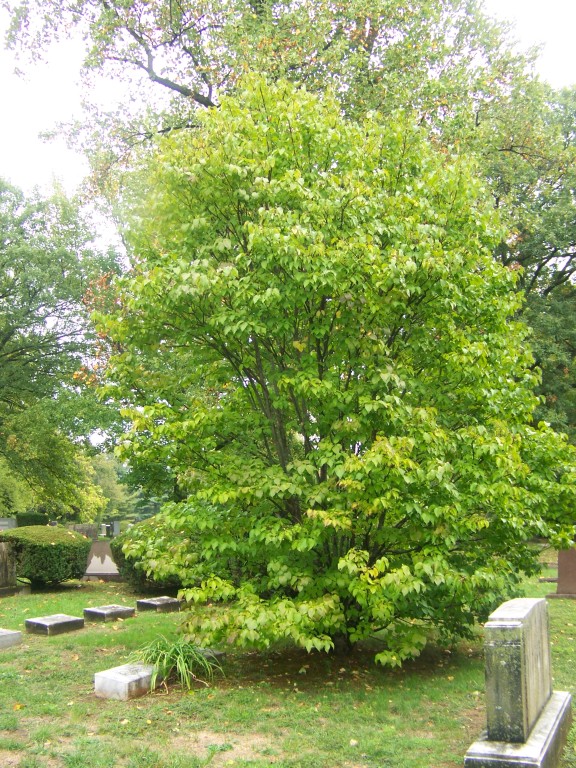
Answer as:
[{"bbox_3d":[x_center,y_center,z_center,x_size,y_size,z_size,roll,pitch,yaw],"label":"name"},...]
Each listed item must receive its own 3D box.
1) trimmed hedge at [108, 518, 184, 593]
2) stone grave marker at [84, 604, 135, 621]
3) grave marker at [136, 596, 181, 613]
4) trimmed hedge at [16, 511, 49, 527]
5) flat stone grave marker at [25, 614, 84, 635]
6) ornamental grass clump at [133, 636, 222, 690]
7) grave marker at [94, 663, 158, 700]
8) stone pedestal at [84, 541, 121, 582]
[{"bbox_3d":[-2.052,2.873,13.239,1.850,1.260,1.700,2,-9,-8],"label":"trimmed hedge"},{"bbox_3d":[-2.328,2.986,10.139,0.334,0.121,0.608,-4,-10,25],"label":"stone grave marker"},{"bbox_3d":[-1.824,3.122,11.043,0.334,0.127,0.608,-4,-10,25],"label":"grave marker"},{"bbox_3d":[-8.795,4.905,26.827,1.200,1.120,1.100,3,-9,-18],"label":"trimmed hedge"},{"bbox_3d":[-2.744,2.834,9.159,0.334,0.127,0.608,-4,-10,25],"label":"flat stone grave marker"},{"bbox_3d":[-0.948,2.361,6.640,0.740,0.350,0.660,2,-9,-8],"label":"ornamental grass clump"},{"bbox_3d":[-1.250,2.411,6.324,0.312,0.155,0.610,-4,-10,25],"label":"grave marker"},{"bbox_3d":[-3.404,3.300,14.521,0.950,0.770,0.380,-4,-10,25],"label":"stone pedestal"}]

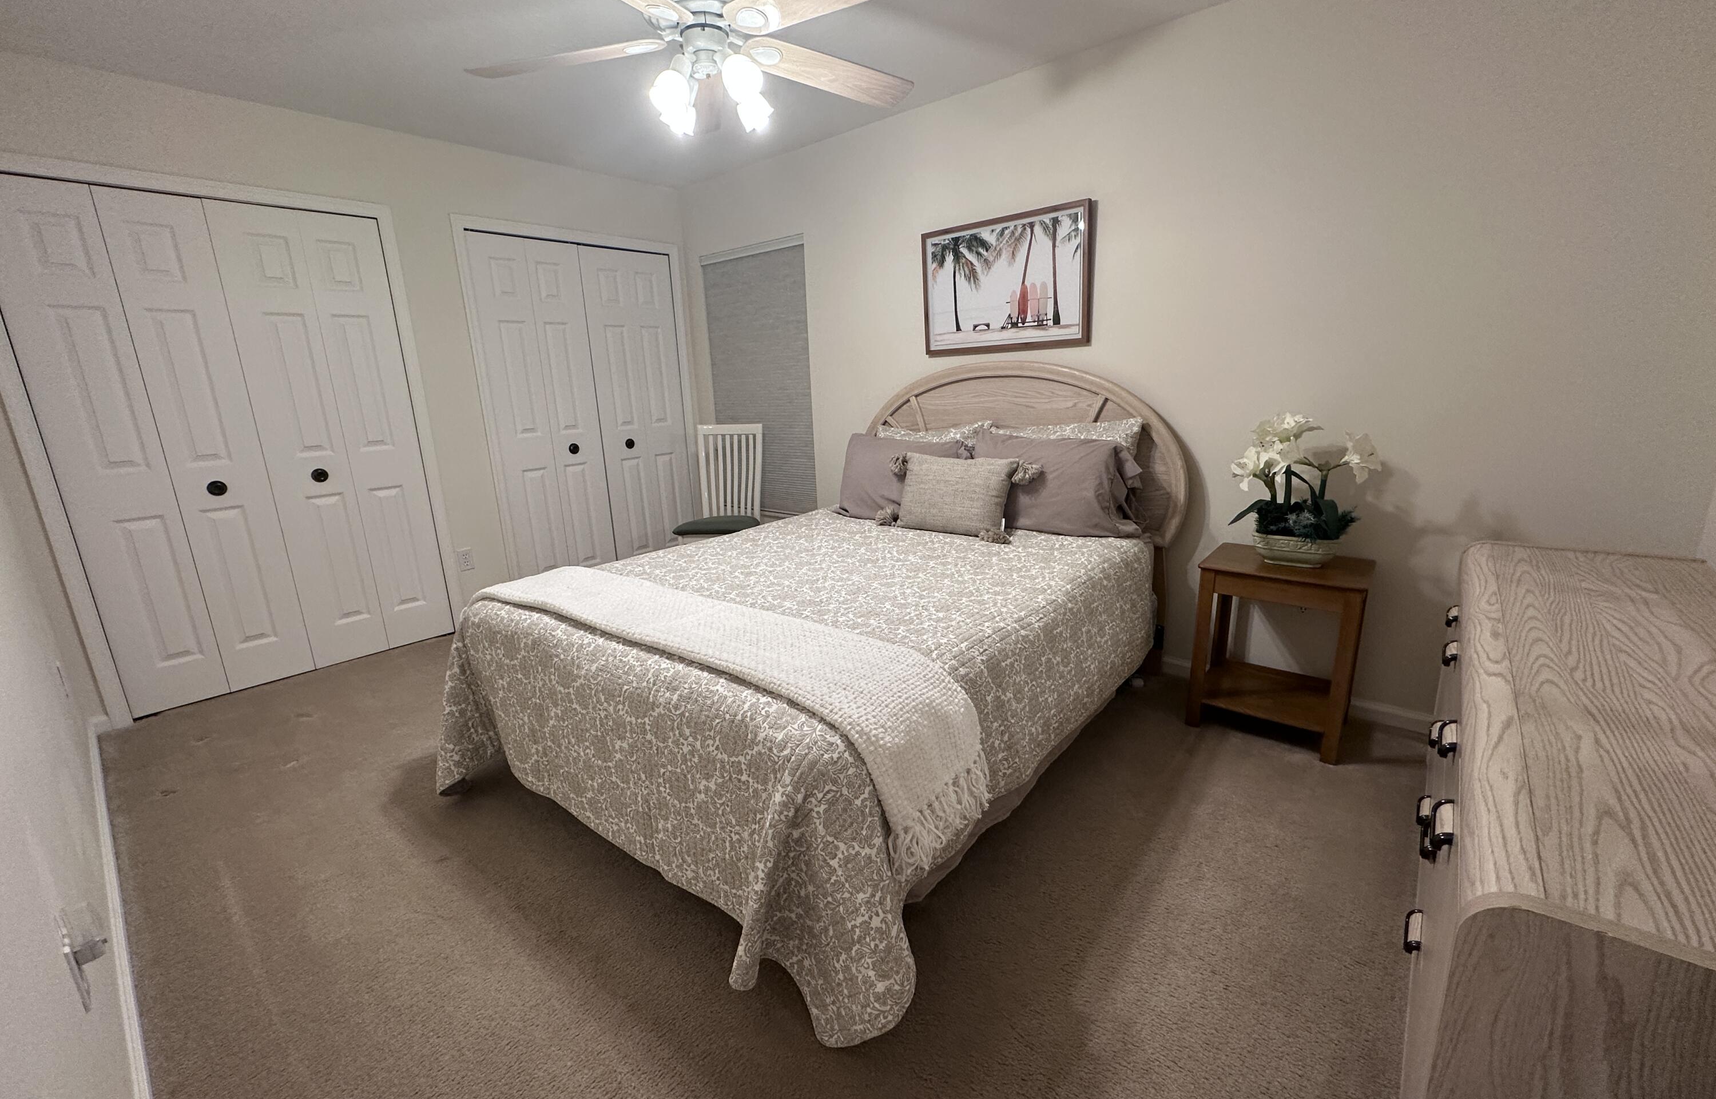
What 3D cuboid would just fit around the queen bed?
[{"bbox_3d":[-0.045,0.019,2.465,1.720,1.295,2.210,10,18,40],"label":"queen bed"}]

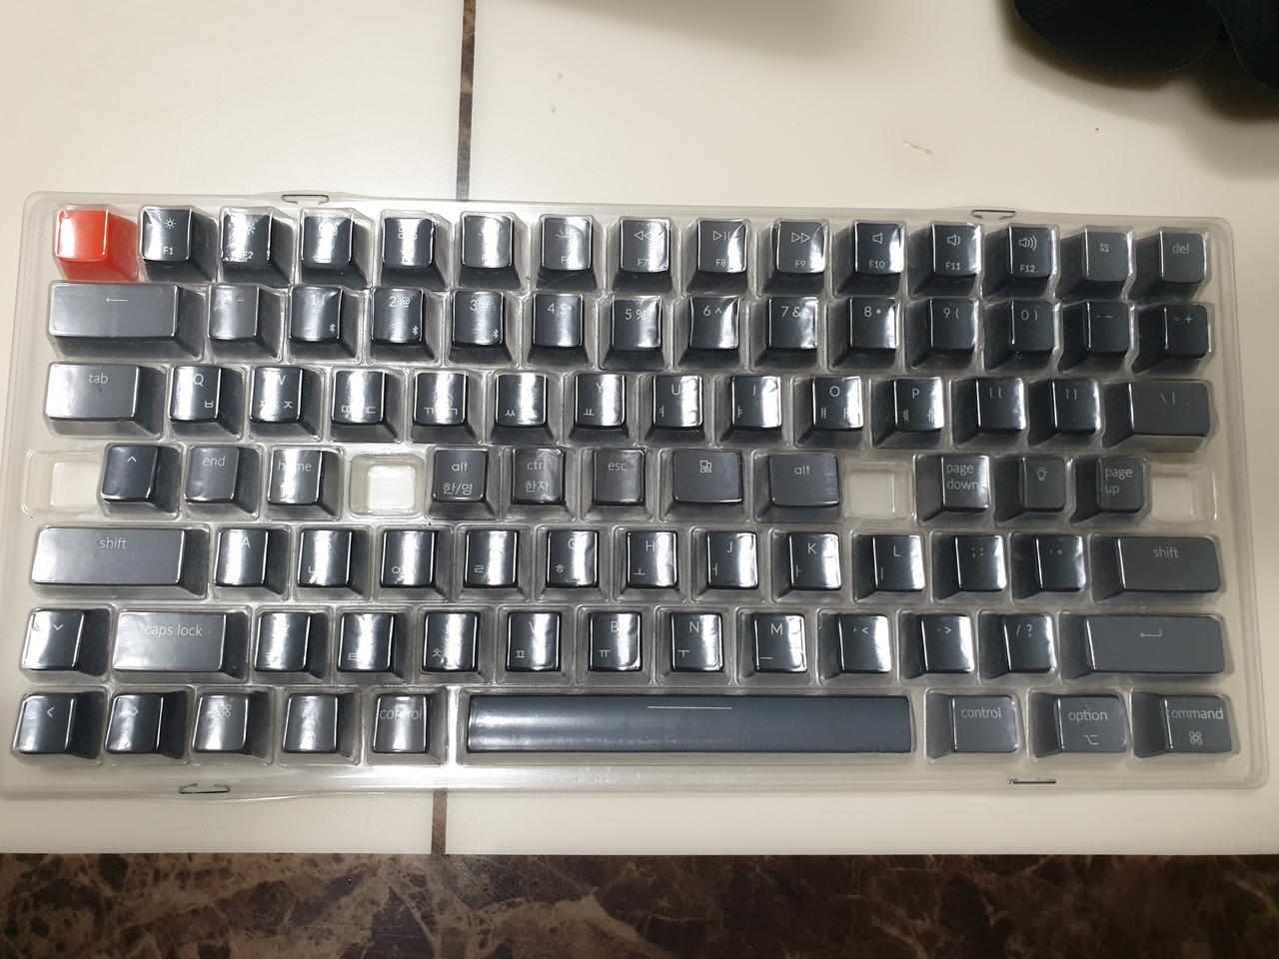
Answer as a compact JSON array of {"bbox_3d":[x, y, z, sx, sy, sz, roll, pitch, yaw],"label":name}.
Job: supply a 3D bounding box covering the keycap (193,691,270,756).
[{"bbox_3d":[-0.104,0.063,0.244,0.018,0.009,0.018,1,83,-3],"label":"keycap"}]

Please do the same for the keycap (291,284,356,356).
[{"bbox_3d":[-0.085,-0.043,0.258,0.018,0.011,0.018,1,83,-3],"label":"keycap"}]

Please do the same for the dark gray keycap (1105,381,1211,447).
[{"bbox_3d":[0.146,-0.018,0.268,0.028,0.009,0.018,1,82,-3],"label":"dark gray keycap"}]

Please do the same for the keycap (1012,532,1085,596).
[{"bbox_3d":[0.113,0.024,0.261,0.018,0.009,0.018,1,81,-3],"label":"keycap"}]

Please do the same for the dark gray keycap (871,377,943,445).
[{"bbox_3d":[0.075,-0.019,0.262,0.018,0.010,0.018,1,83,-3],"label":"dark gray keycap"}]

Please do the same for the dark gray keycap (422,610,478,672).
[{"bbox_3d":[-0.048,0.043,0.248,0.018,0.009,0.018,1,82,-3],"label":"dark gray keycap"}]

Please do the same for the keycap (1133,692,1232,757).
[{"bbox_3d":[0.147,0.066,0.257,0.023,0.009,0.018,1,81,-3],"label":"keycap"}]

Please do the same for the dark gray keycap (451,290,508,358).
[{"bbox_3d":[-0.044,-0.041,0.262,0.018,0.011,0.018,1,82,-3],"label":"dark gray keycap"}]

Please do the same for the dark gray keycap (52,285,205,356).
[{"bbox_3d":[-0.137,-0.043,0.255,0.037,0.011,0.018,1,82,-3],"label":"dark gray keycap"}]

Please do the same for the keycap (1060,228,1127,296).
[{"bbox_3d":[0.130,-0.061,0.272,0.018,0.011,0.018,1,82,-3],"label":"keycap"}]

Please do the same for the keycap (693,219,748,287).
[{"bbox_3d":[0.022,-0.062,0.264,0.018,0.011,0.018,1,82,-3],"label":"keycap"}]

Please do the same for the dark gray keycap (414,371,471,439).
[{"bbox_3d":[-0.053,-0.020,0.260,0.018,0.009,0.018,1,81,-3],"label":"dark gray keycap"}]

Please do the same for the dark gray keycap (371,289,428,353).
[{"bbox_3d":[-0.064,-0.042,0.260,0.018,0.011,0.018,1,82,-3],"label":"dark gray keycap"}]

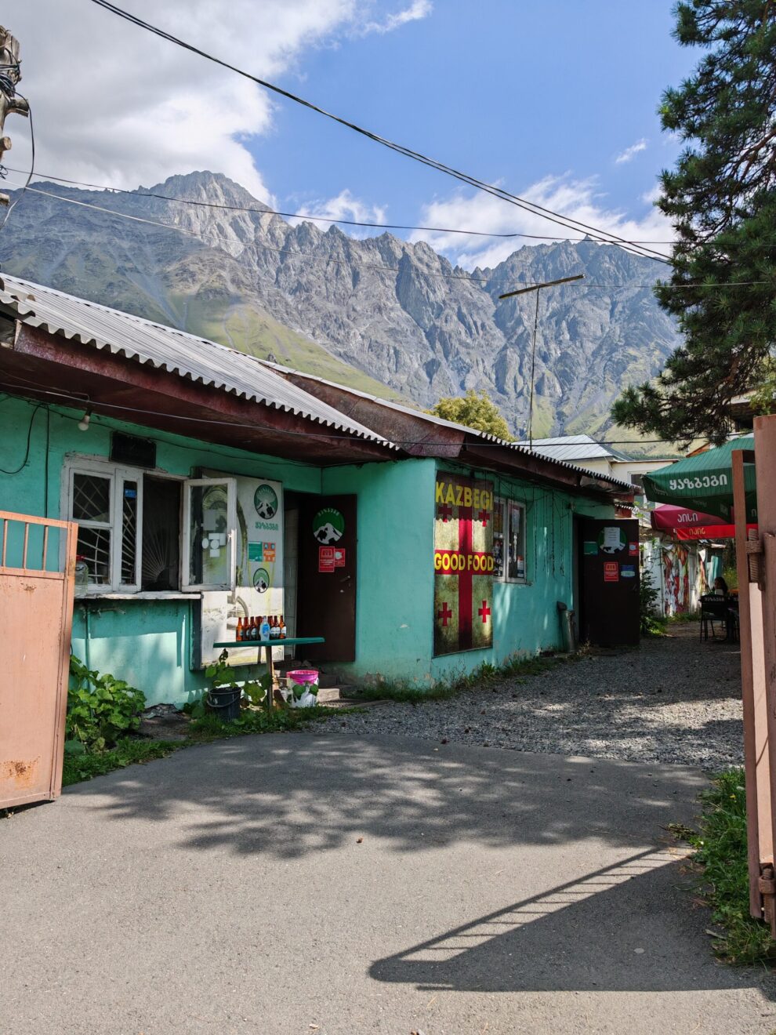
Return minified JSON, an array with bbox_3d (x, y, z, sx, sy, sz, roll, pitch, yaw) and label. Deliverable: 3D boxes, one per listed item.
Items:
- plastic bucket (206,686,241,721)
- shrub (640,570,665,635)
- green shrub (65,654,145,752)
[{"bbox_3d":[-1.619,1.859,8.000,0.330,0.320,0.330,0,-5,0],"label":"plastic bucket"},{"bbox_3d":[4.687,1.528,14.600,0.700,1.200,0.750,-3,-6,33],"label":"shrub"},{"bbox_3d":[-2.453,1.575,6.850,0.720,0.800,0.900,-3,-6,33],"label":"green shrub"}]

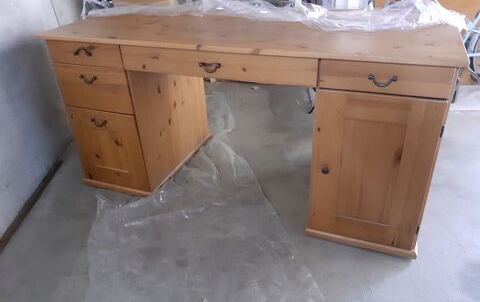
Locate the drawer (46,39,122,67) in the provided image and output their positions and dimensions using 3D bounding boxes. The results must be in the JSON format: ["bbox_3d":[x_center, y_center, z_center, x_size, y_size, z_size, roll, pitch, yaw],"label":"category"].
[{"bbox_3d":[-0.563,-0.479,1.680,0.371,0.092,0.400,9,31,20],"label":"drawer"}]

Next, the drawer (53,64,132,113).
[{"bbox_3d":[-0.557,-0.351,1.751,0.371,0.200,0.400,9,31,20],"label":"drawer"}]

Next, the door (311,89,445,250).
[{"bbox_3d":[0.445,0.083,1.308,0.387,0.589,0.040,9,31,20],"label":"door"}]

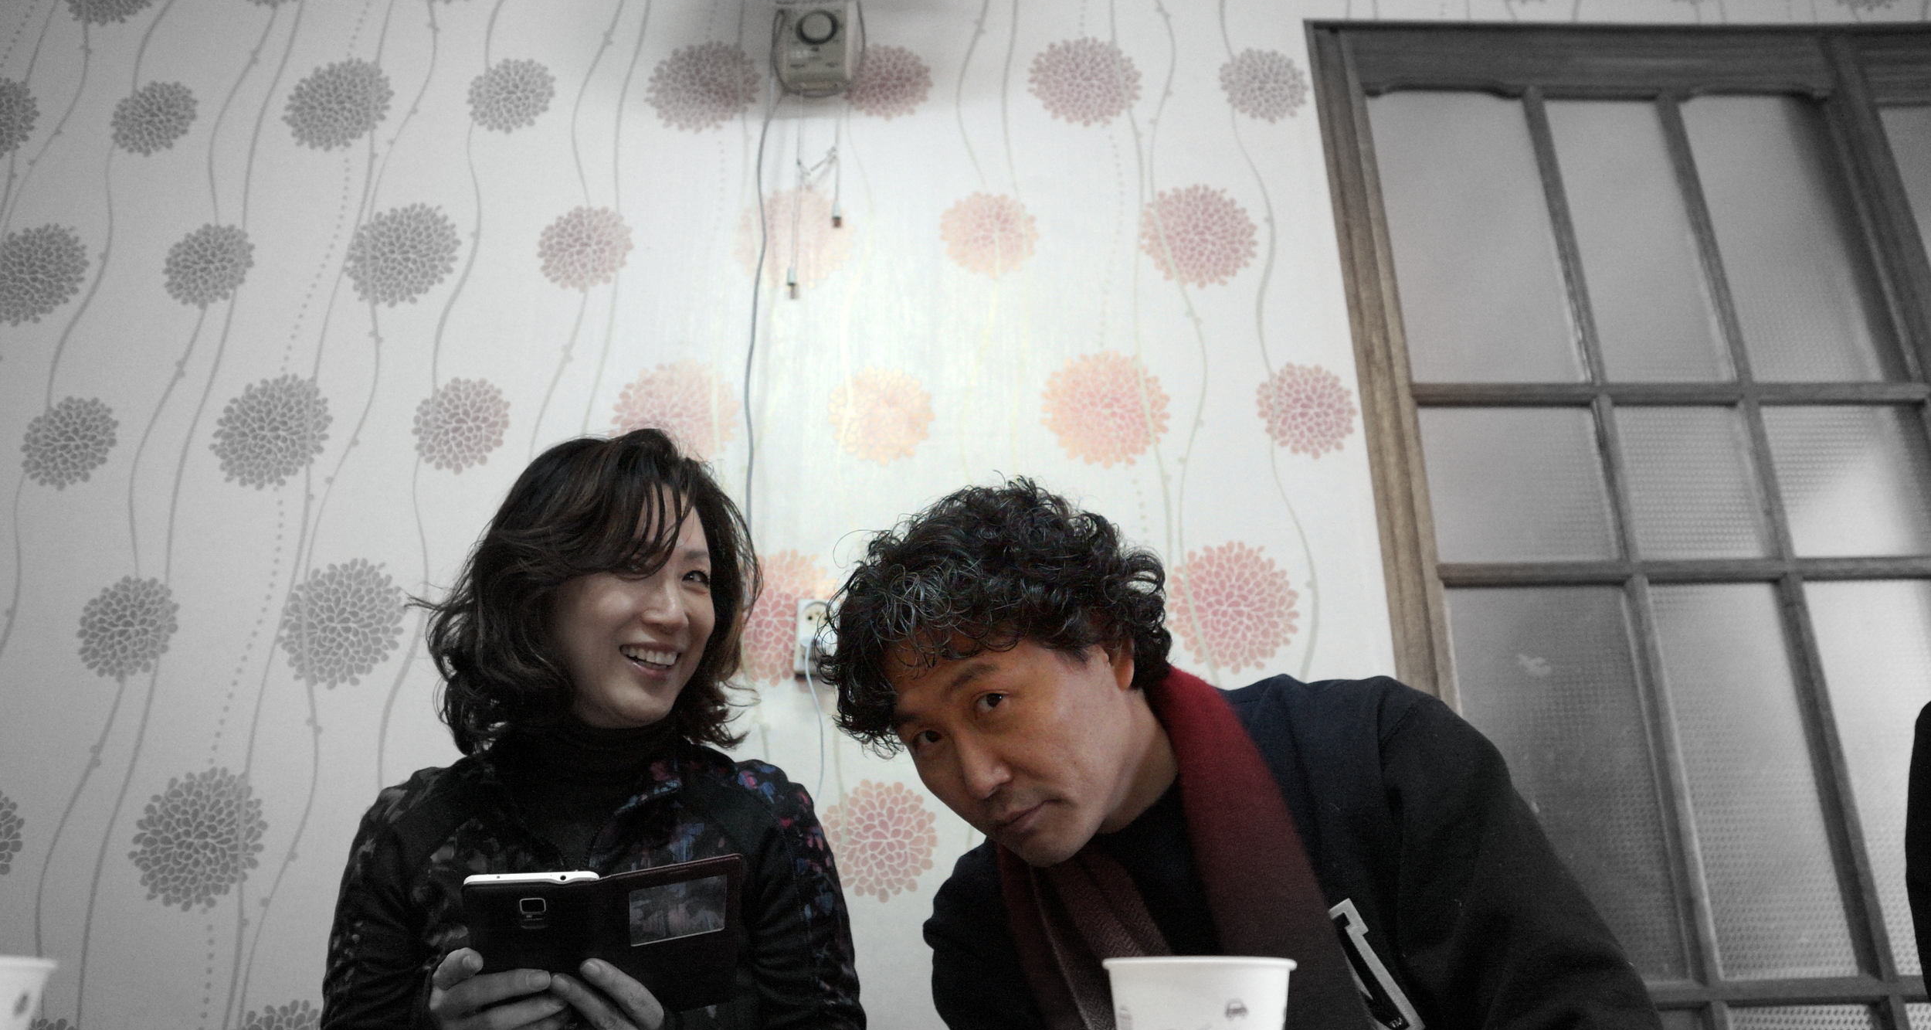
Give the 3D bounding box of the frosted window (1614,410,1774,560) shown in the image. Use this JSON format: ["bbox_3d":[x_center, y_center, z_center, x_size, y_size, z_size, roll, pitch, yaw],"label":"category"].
[{"bbox_3d":[0.919,-0.043,1.630,0.165,0.214,0.030,-1,-21,0],"label":"frosted window"}]

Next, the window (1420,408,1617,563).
[{"bbox_3d":[0.697,-0.041,1.629,0.230,0.217,0.030,-1,-21,0],"label":"window"}]

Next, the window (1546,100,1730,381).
[{"bbox_3d":[0.914,-0.382,1.758,0.170,0.454,0.030,-1,-21,0],"label":"window"}]

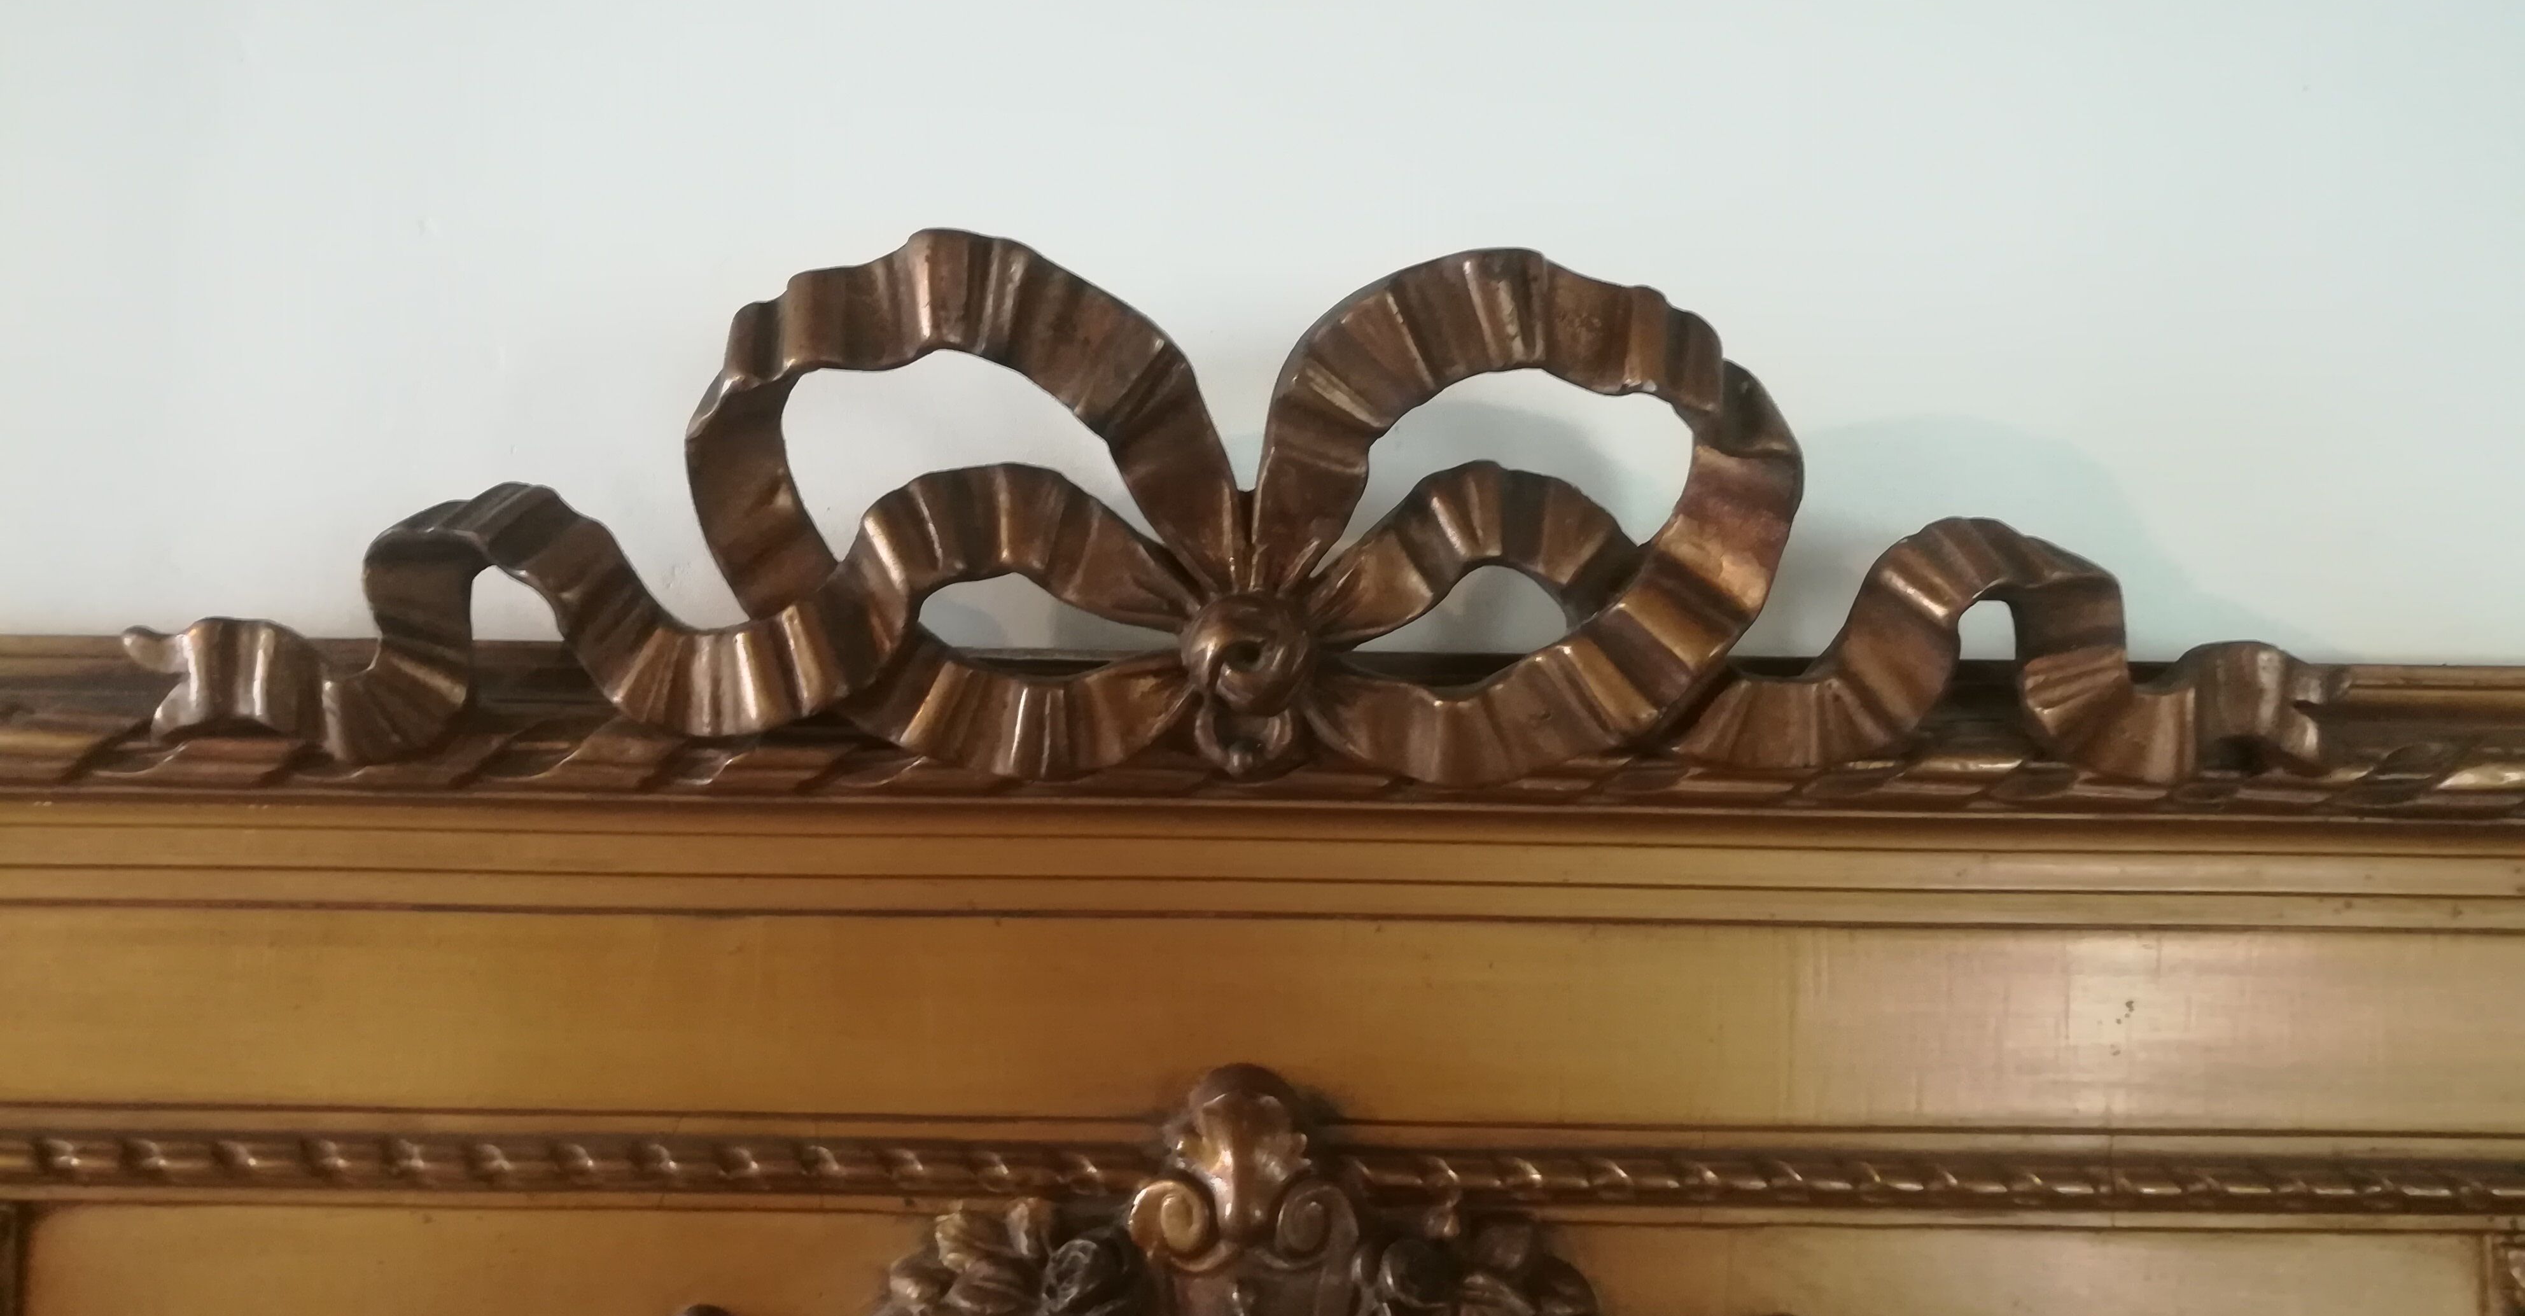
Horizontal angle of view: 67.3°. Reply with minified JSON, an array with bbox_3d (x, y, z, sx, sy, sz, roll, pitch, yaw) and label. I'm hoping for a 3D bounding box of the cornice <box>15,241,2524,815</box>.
[{"bbox_3d":[-0.003,-0.056,0.850,1.190,0.252,0.100,0,-3,1],"label":"cornice"}]

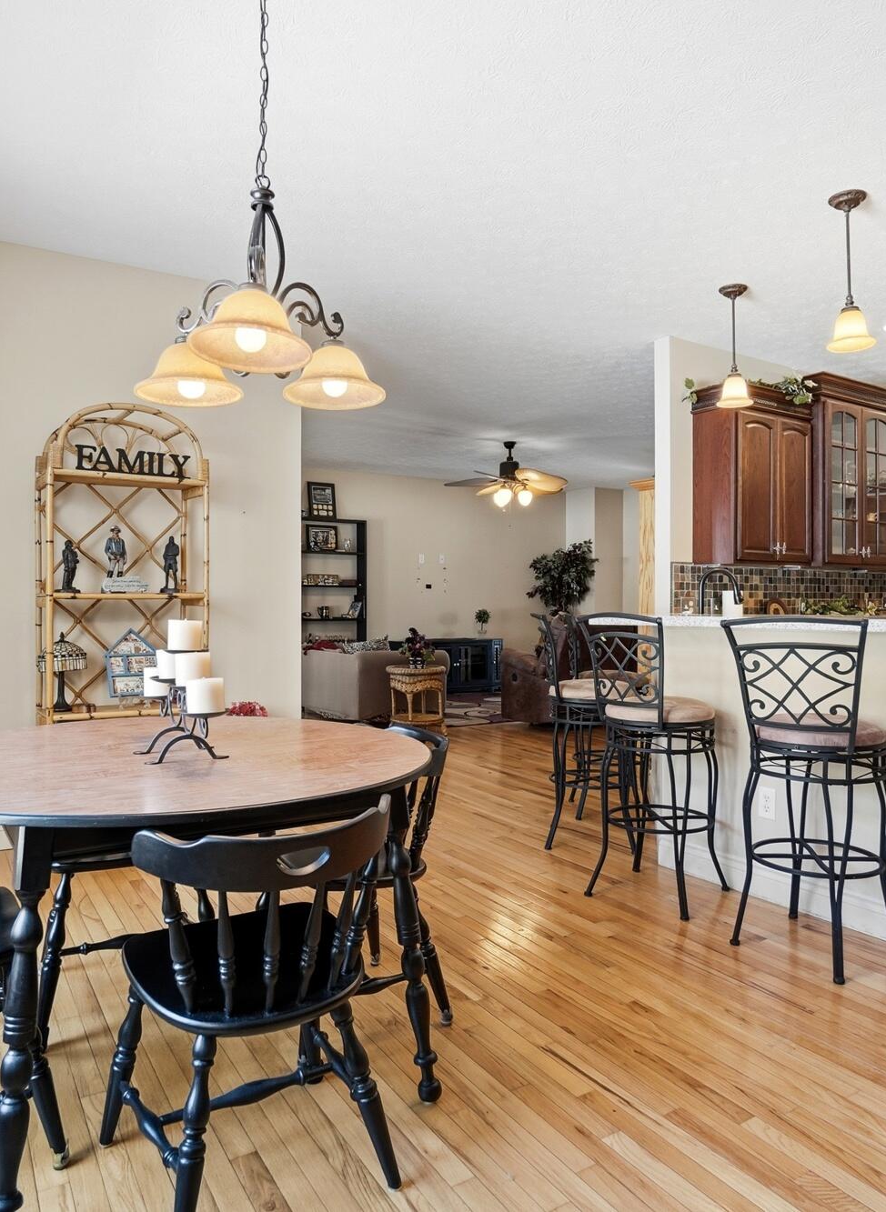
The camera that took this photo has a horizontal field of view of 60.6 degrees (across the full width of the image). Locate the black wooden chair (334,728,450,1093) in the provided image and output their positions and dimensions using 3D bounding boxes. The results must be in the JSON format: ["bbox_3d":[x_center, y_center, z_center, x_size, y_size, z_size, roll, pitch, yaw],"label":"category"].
[{"bbox_3d":[-0.266,0.733,2.083,0.480,0.770,0.450,0,0,-34],"label":"black wooden chair"}]

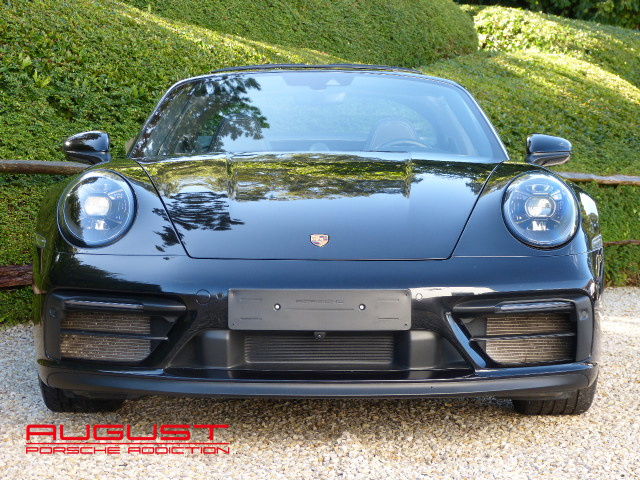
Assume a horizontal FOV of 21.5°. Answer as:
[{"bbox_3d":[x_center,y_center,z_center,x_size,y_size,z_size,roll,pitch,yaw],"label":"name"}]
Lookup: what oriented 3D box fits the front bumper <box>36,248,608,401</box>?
[{"bbox_3d":[-0.004,0.248,5.100,1.810,0.420,0.600,0,0,0],"label":"front bumper"}]

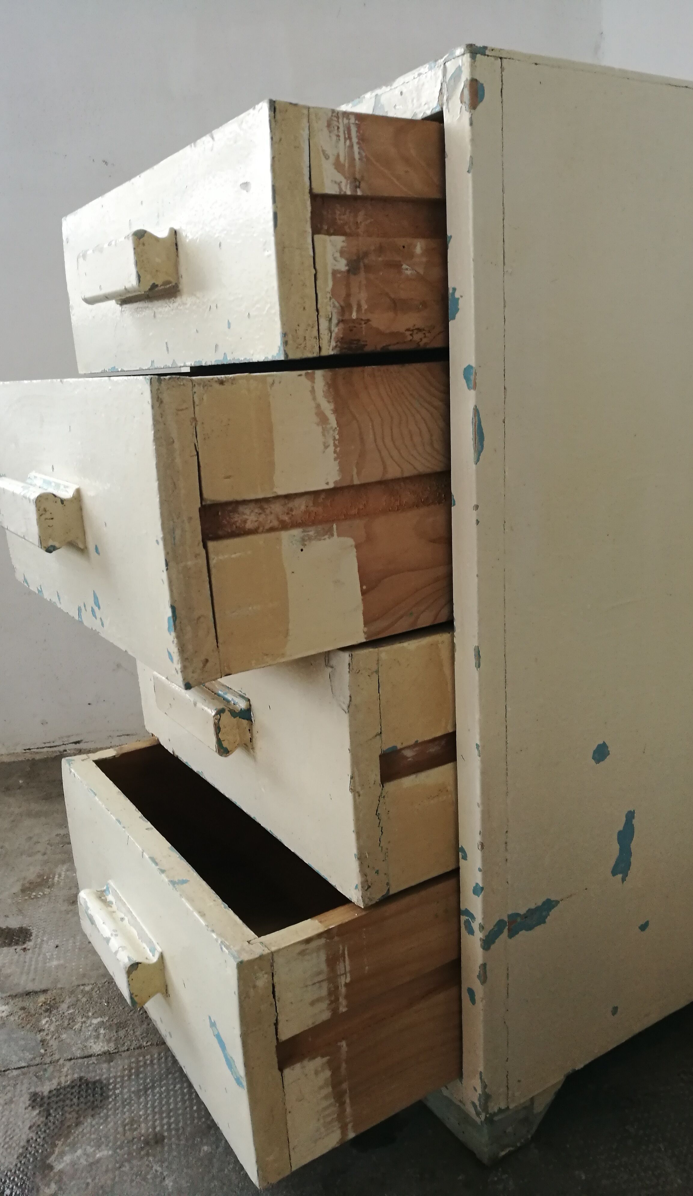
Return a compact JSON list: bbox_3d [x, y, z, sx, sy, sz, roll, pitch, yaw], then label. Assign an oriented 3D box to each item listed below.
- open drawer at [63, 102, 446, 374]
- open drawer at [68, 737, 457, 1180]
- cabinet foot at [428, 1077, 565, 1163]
[{"bbox_3d":[-0.009,-0.286,0.828,0.416,0.145,0.435,-11,16,-30],"label":"open drawer"},{"bbox_3d":[-0.037,0.274,0.932,0.416,0.187,0.435,-11,16,-30],"label":"open drawer"},{"bbox_3d":[0.127,0.439,0.840,0.091,0.046,0.100,-11,16,-30],"label":"cabinet foot"}]

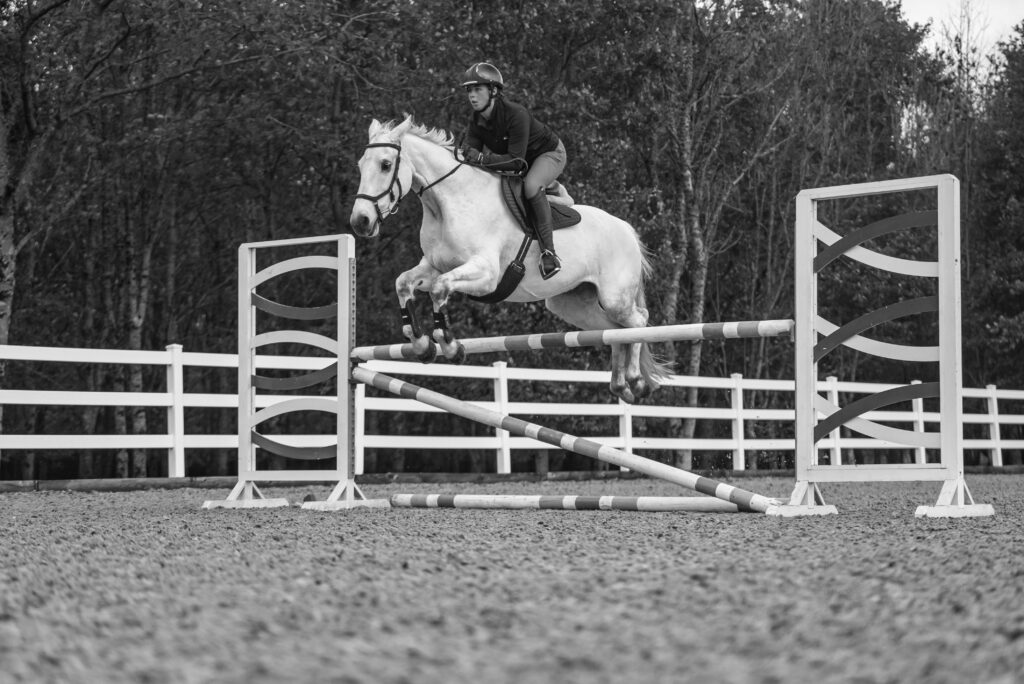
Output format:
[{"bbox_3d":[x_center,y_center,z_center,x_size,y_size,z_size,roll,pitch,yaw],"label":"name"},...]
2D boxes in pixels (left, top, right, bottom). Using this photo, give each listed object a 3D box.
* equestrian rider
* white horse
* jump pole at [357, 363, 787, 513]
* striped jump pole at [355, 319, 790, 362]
[{"bbox_3d":[0.007,-1.036,13.371,0.800,1.330,0.600,3,-4,-40],"label":"equestrian rider"},{"bbox_3d":[0.049,-0.469,13.376,2.520,1.680,0.630,3,-4,-40],"label":"white horse"},{"bbox_3d":[0.220,0.588,13.390,3.494,0.093,0.093,16,8,40],"label":"jump pole"},{"bbox_3d":[0.266,-0.001,13.429,3.533,0.093,0.093,-4,-5,40],"label":"striped jump pole"}]

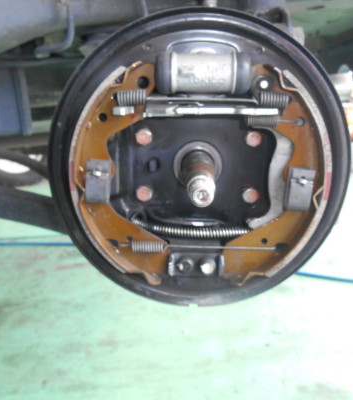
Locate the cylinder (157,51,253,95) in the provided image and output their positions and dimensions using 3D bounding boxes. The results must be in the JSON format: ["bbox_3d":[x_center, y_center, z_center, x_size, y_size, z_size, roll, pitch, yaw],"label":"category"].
[{"bbox_3d":[0.019,-0.089,0.280,0.064,0.028,0.030,1,14,0],"label":"cylinder"}]

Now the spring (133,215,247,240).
[{"bbox_3d":[0.011,0.022,0.320,0.096,0.017,0.009,1,14,0],"label":"spring"}]

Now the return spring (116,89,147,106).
[{"bbox_3d":[-0.031,-0.071,0.278,0.021,0.011,0.011,1,14,0],"label":"return spring"}]

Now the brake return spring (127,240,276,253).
[{"bbox_3d":[0.018,0.036,0.307,0.114,0.008,0.008,1,14,0],"label":"brake return spring"}]

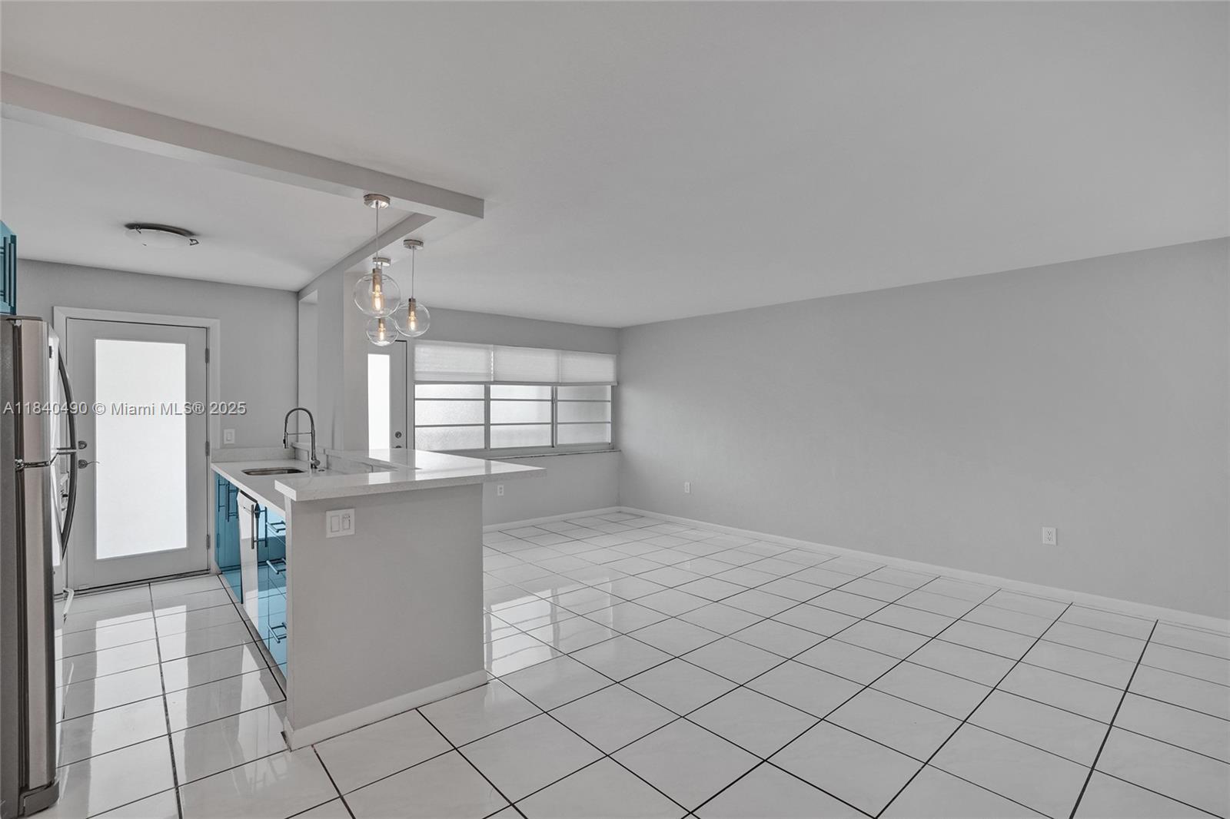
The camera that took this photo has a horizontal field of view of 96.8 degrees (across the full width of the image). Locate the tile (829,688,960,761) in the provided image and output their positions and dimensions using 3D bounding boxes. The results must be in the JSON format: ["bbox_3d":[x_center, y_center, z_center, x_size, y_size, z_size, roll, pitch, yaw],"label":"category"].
[{"bbox_3d":[1.265,1.419,2.483,0.443,0.010,0.443,0,0,-42],"label":"tile"}]

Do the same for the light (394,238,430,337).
[{"bbox_3d":[-1.141,-0.682,3.080,0.200,0.550,0.200,0,0,-41],"label":"light"}]

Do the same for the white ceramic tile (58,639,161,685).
[{"bbox_3d":[-2.833,1.414,3.047,0.445,0.010,0.445,0,-1,-41],"label":"white ceramic tile"}]

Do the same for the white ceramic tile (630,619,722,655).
[{"bbox_3d":[0.378,1.417,3.410,0.445,0.010,0.445,0,-1,-41],"label":"white ceramic tile"}]

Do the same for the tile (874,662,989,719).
[{"bbox_3d":[1.598,1.412,2.763,0.445,0.010,0.445,0,-1,-41],"label":"tile"}]

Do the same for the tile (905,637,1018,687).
[{"bbox_3d":[1.891,1.379,2.981,0.430,0.010,0.430,0,0,-41],"label":"tile"}]

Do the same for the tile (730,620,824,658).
[{"bbox_3d":[1.020,1.426,3.410,0.443,0.010,0.443,0,0,-41],"label":"tile"}]

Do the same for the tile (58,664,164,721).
[{"bbox_3d":[-2.479,1.379,2.653,0.430,0.010,0.430,0,0,-41],"label":"tile"}]

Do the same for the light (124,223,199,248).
[{"bbox_3d":[-2.717,-1.016,3.283,0.345,0.090,0.345,0,0,-41],"label":"light"}]

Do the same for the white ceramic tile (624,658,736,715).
[{"bbox_3d":[0.330,1.408,2.790,0.427,0.010,0.427,0,0,-41],"label":"white ceramic tile"}]

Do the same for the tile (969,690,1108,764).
[{"bbox_3d":[1.897,1.416,2.452,0.443,0.010,0.443,0,0,-41],"label":"tile"}]

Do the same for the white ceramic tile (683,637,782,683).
[{"bbox_3d":[0.665,1.406,3.071,0.427,0.010,0.427,0,0,-41],"label":"white ceramic tile"}]

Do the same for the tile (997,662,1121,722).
[{"bbox_3d":[2.228,1.408,2.731,0.427,0.010,0.427,0,0,-41],"label":"tile"}]

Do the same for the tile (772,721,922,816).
[{"bbox_3d":[0.917,1.407,2.171,0.445,0.010,0.445,0,-1,-41],"label":"tile"}]

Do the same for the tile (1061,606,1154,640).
[{"bbox_3d":[3.287,1.416,3.642,0.443,0.010,0.443,0,0,-39],"label":"tile"}]

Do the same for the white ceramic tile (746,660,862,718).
[{"bbox_3d":[0.943,1.379,2.712,0.430,0.010,0.430,0,0,-41],"label":"white ceramic tile"}]

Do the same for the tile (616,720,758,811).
[{"bbox_3d":[0.289,1.423,2.220,0.443,0.010,0.443,0,0,-41],"label":"tile"}]

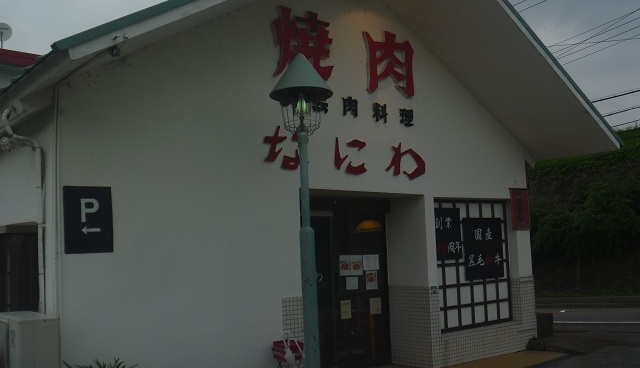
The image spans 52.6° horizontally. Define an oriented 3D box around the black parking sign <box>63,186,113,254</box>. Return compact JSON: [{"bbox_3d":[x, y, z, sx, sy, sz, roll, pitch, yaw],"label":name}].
[{"bbox_3d":[-2.096,0.322,5.867,0.443,0.608,0.020,2,-7,-39],"label":"black parking sign"}]

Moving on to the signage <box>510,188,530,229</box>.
[{"bbox_3d":[3.110,0.391,10.014,0.480,0.620,0.050,2,-7,-39],"label":"signage"}]

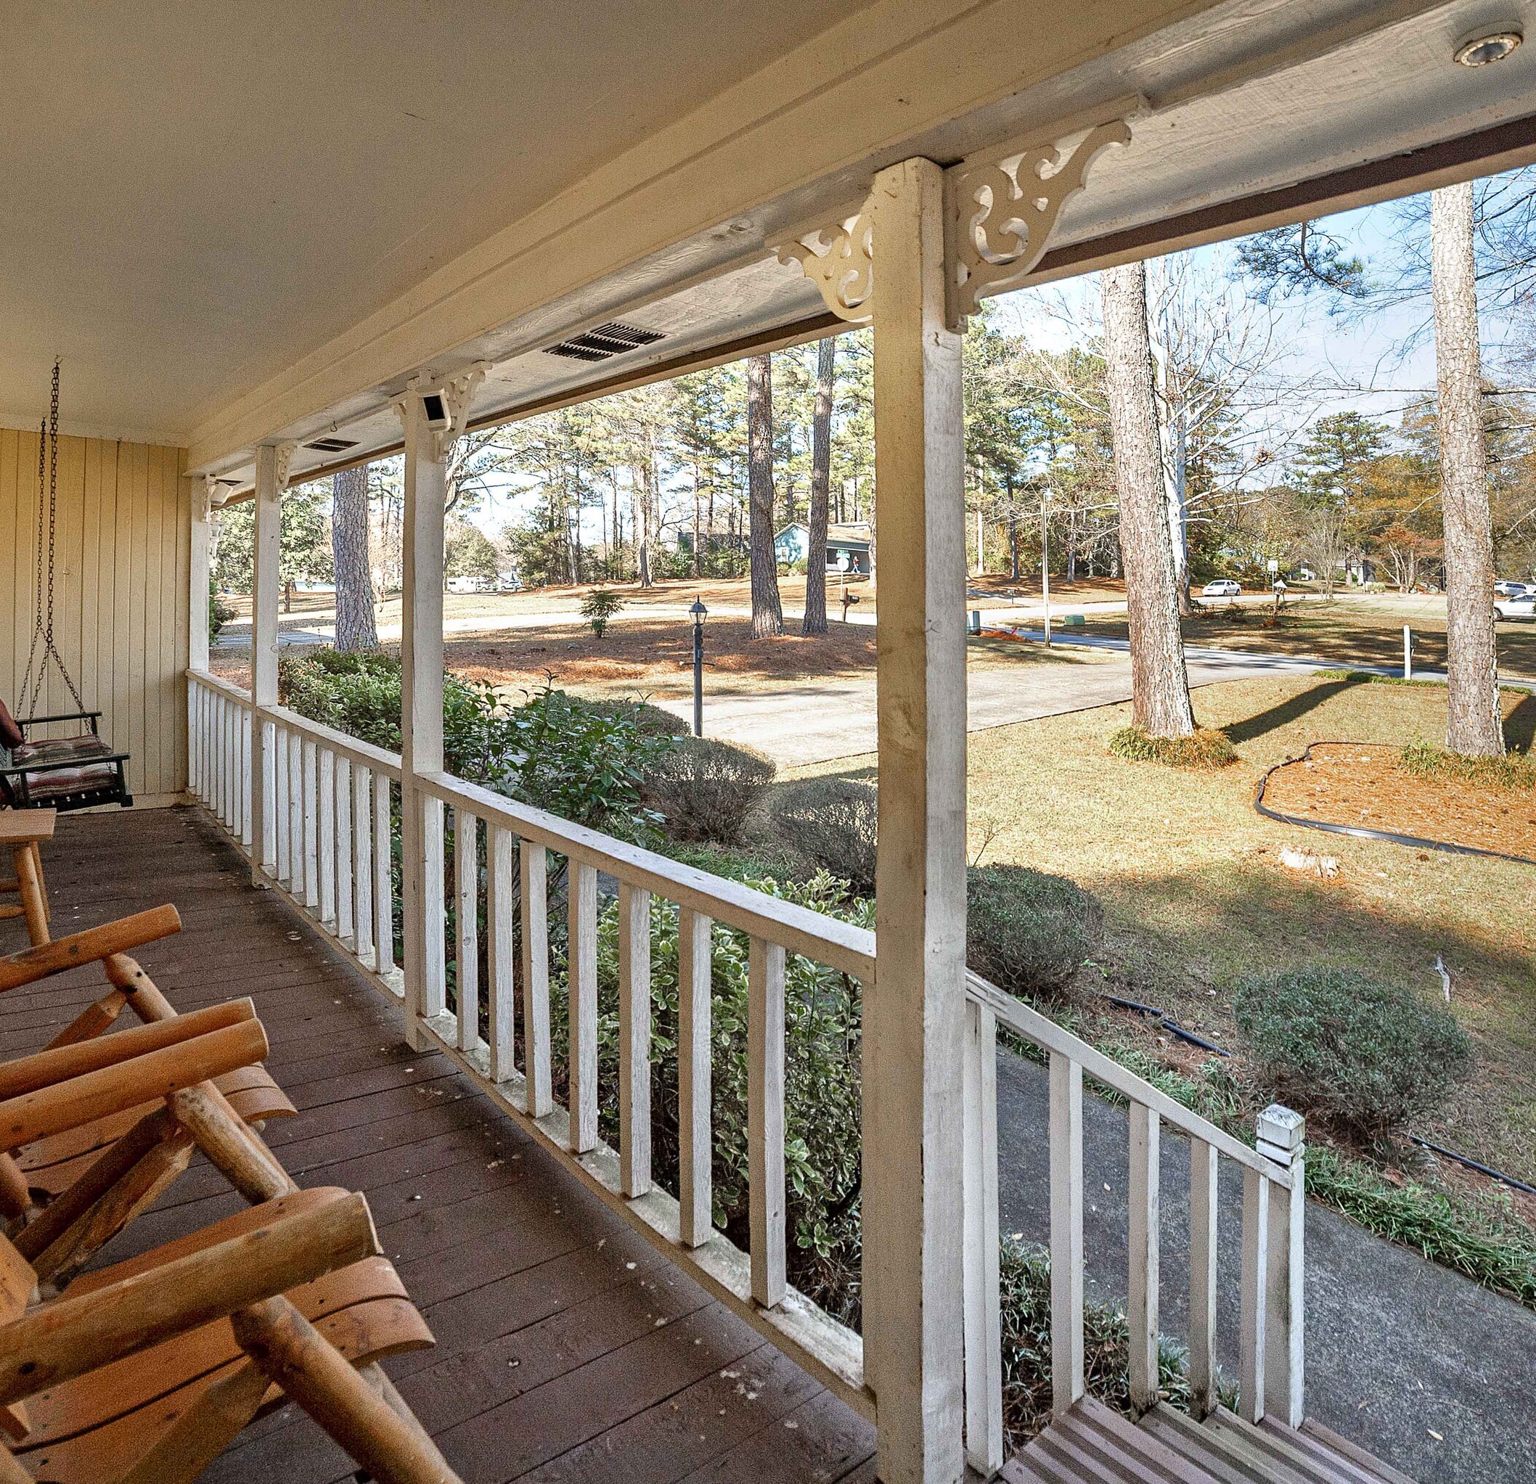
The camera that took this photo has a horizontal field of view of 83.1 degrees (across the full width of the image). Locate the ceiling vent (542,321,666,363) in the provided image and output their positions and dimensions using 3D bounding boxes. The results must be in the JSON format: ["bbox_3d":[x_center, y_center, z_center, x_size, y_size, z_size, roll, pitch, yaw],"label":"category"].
[{"bbox_3d":[-0.463,-1.130,2.450,0.180,0.025,0.370,-3,8,-42],"label":"ceiling vent"}]

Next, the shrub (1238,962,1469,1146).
[{"bbox_3d":[2.428,1.284,3.600,0.870,0.660,0.870,-3,8,-42],"label":"shrub"}]

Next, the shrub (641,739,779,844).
[{"bbox_3d":[-0.499,0.398,7.200,1.080,0.840,1.120,3,6,0],"label":"shrub"}]

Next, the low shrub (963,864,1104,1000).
[{"bbox_3d":[1.403,1.034,4.700,0.880,0.690,0.900,-3,8,-42],"label":"low shrub"}]

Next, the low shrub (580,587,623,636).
[{"bbox_3d":[-3.840,-2.994,20.000,1.000,1.100,1.000,3,6,0],"label":"low shrub"}]

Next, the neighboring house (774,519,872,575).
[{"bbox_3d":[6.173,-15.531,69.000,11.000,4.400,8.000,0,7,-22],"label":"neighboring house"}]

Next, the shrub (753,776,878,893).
[{"bbox_3d":[0.452,0.645,6.000,1.050,0.760,1.080,3,6,0],"label":"shrub"}]

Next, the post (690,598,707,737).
[{"bbox_3d":[-0.757,-0.514,9.300,0.220,2.000,0.220,-3,8,-42],"label":"post"}]

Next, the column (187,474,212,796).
[{"bbox_3d":[-3.742,-0.716,5.700,0.100,2.100,0.100,-3,8,-42],"label":"column"}]

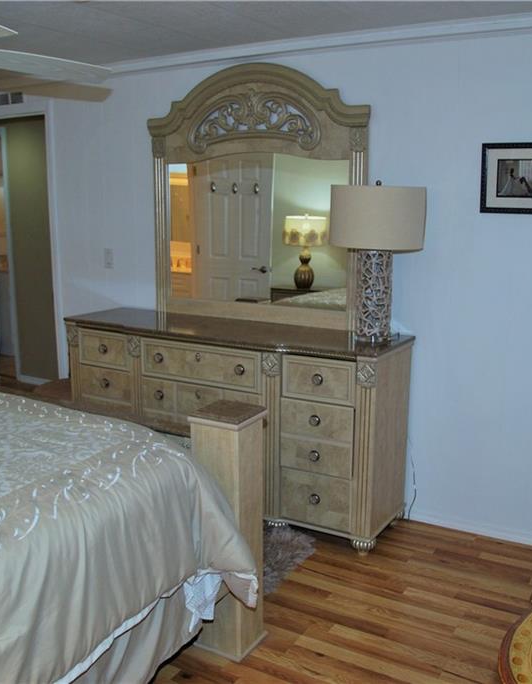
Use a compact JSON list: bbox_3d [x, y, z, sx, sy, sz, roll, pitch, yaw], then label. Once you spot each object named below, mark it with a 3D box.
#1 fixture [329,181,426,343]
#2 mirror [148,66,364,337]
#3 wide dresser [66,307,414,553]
[{"bbox_3d":[0.504,-0.370,3.150,0.439,0.726,0.439,7,13,29],"label":"fixture"},{"bbox_3d":[-0.068,-0.757,3.575,1.300,1.311,0.074,7,13,29],"label":"mirror"},{"bbox_3d":[-0.213,0.392,3.612,1.840,0.957,0.489,7,13,29],"label":"wide dresser"}]

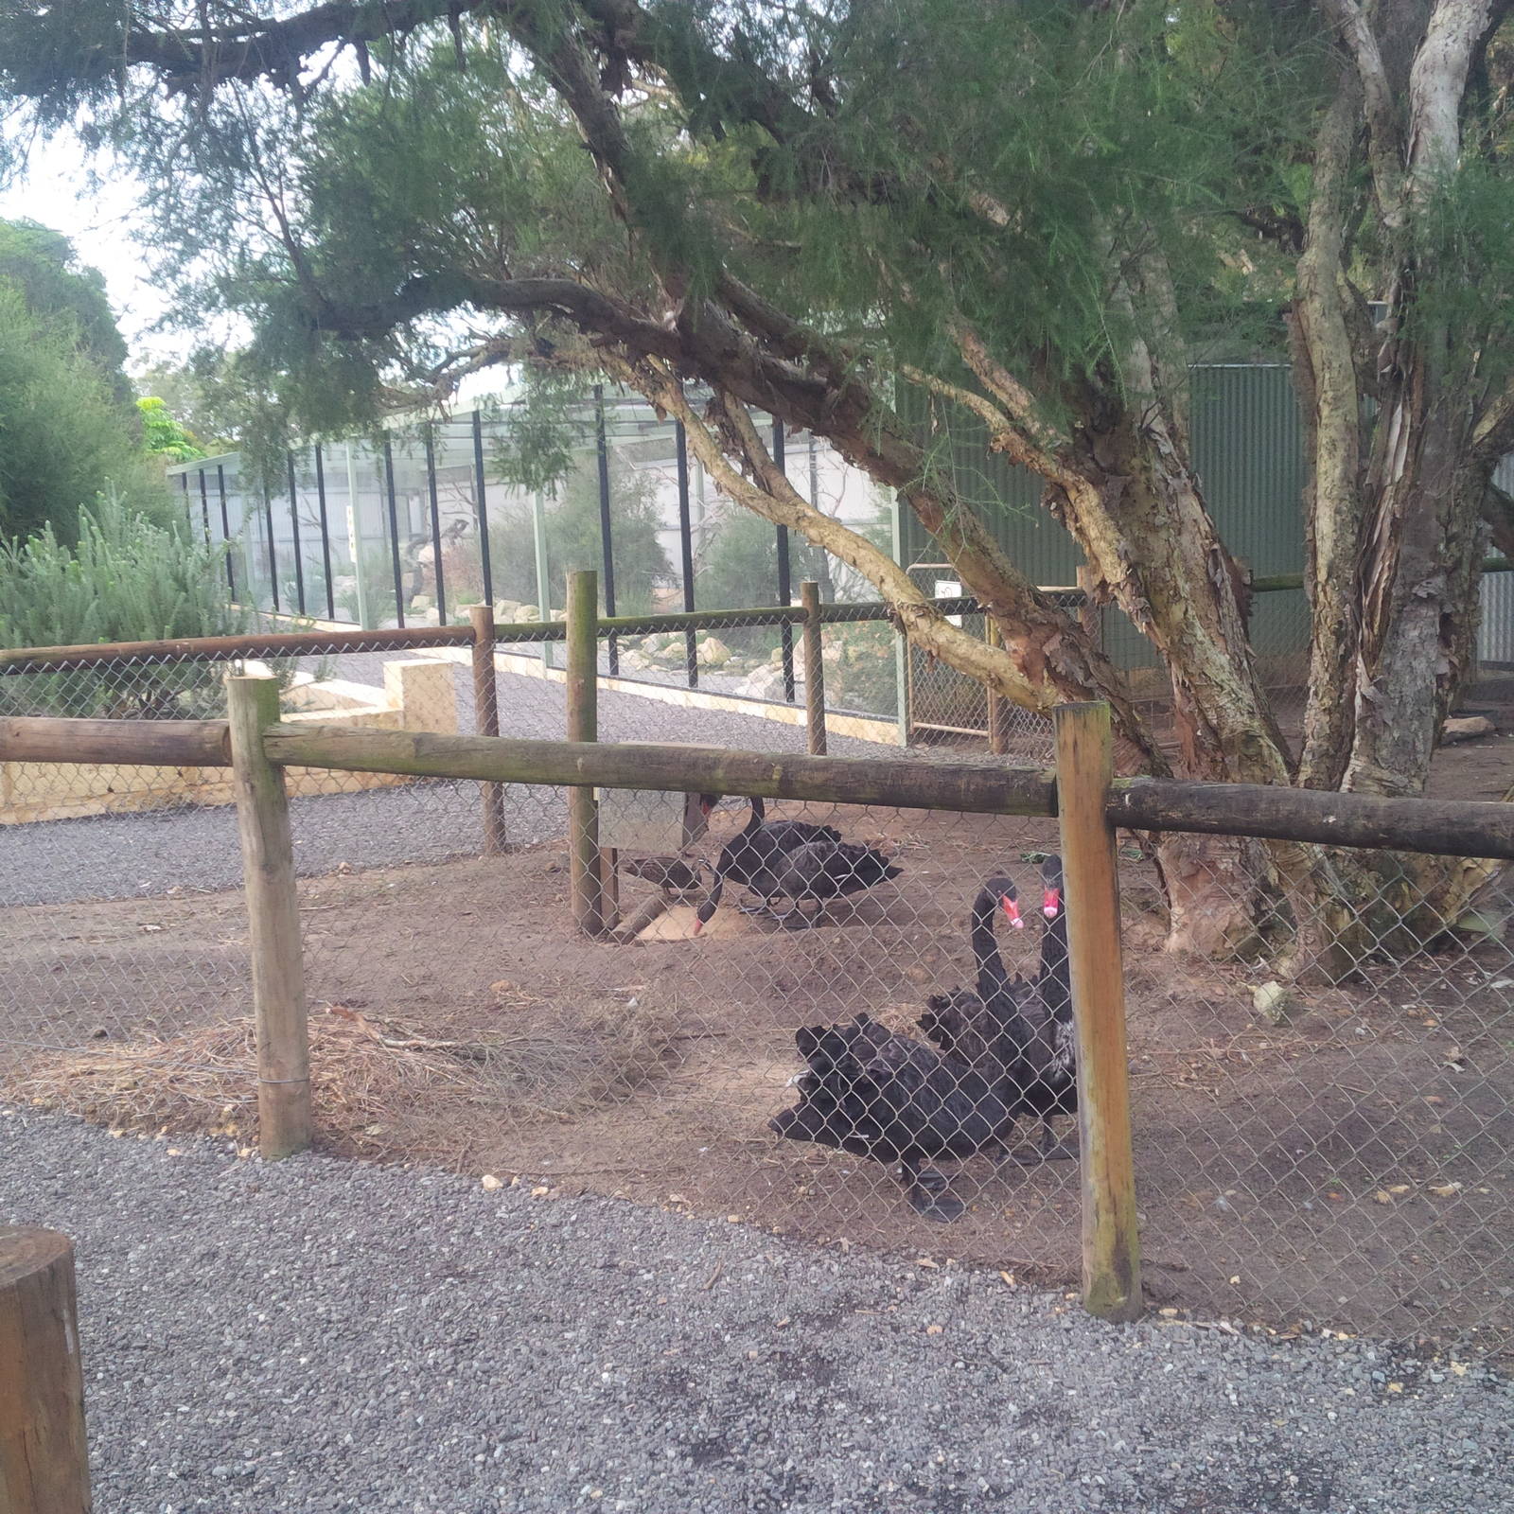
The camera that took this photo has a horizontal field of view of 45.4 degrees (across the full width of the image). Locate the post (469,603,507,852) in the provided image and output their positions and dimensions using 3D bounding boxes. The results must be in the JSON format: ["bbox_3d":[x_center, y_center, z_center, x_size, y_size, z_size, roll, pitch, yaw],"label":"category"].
[{"bbox_3d":[-1.208,-0.119,8.142,0.103,1.120,0.103,-2,8,0],"label":"post"}]

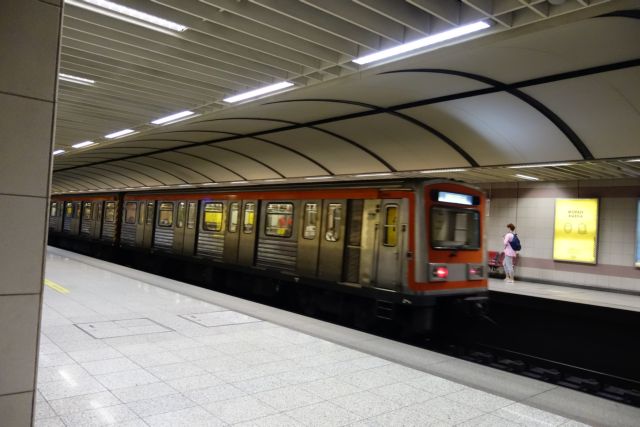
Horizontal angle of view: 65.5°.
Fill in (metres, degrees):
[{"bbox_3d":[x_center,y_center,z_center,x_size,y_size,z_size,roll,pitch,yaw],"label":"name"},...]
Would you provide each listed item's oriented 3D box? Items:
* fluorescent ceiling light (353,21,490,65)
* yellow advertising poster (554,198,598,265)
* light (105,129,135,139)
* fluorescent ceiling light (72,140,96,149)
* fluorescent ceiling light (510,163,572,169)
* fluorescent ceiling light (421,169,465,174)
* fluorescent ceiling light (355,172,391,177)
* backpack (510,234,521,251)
[{"bbox_3d":[0.890,-1.620,4.724,0.150,0.080,1.500,4,-2,-41],"label":"fluorescent ceiling light"},{"bbox_3d":[7.400,0.521,14.409,0.100,1.860,1.180,4,-2,-41],"label":"yellow advertising poster"},{"bbox_3d":[-4.369,-1.754,10.839,0.150,0.080,1.500,4,-2,-41],"label":"light"},{"bbox_3d":[-6.120,-1.798,12.876,0.150,0.080,1.500,4,-2,-41],"label":"fluorescent ceiling light"},{"bbox_3d":[5.307,-1.183,12.120,0.150,0.080,1.500,4,-2,-41],"label":"fluorescent ceiling light"},{"bbox_3d":[3.471,-1.231,14.213,0.150,0.080,1.500,4,-2,-41],"label":"fluorescent ceiling light"},{"bbox_3d":[1.764,-1.274,16.197,0.150,0.080,1.500,4,-2,-41],"label":"fluorescent ceiling light"},{"bbox_3d":[6.019,0.897,15.251,0.230,0.480,0.310,2,-2,33],"label":"backpack"}]

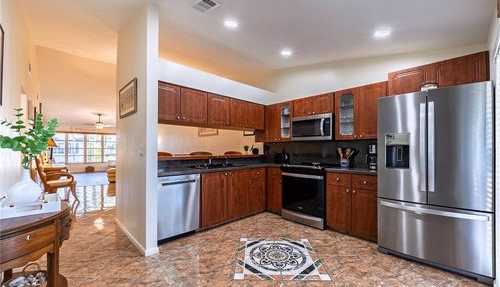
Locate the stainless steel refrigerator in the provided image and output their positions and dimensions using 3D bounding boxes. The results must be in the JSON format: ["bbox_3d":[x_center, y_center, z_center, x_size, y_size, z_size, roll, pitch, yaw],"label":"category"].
[{"bbox_3d":[2.050,0.374,2.265,0.880,1.770,0.860,-1,-2,42],"label":"stainless steel refrigerator"}]

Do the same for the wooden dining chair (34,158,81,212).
[{"bbox_3d":[-4.300,0.831,4.370,0.570,1.040,0.650,-1,-2,41],"label":"wooden dining chair"}]

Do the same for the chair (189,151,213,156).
[{"bbox_3d":[-0.917,0.765,4.062,0.520,1.130,0.500,-1,-2,44],"label":"chair"}]

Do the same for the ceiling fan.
[{"bbox_3d":[-6.920,-1.005,9.000,1.250,0.660,1.250,1,-2,-44],"label":"ceiling fan"}]

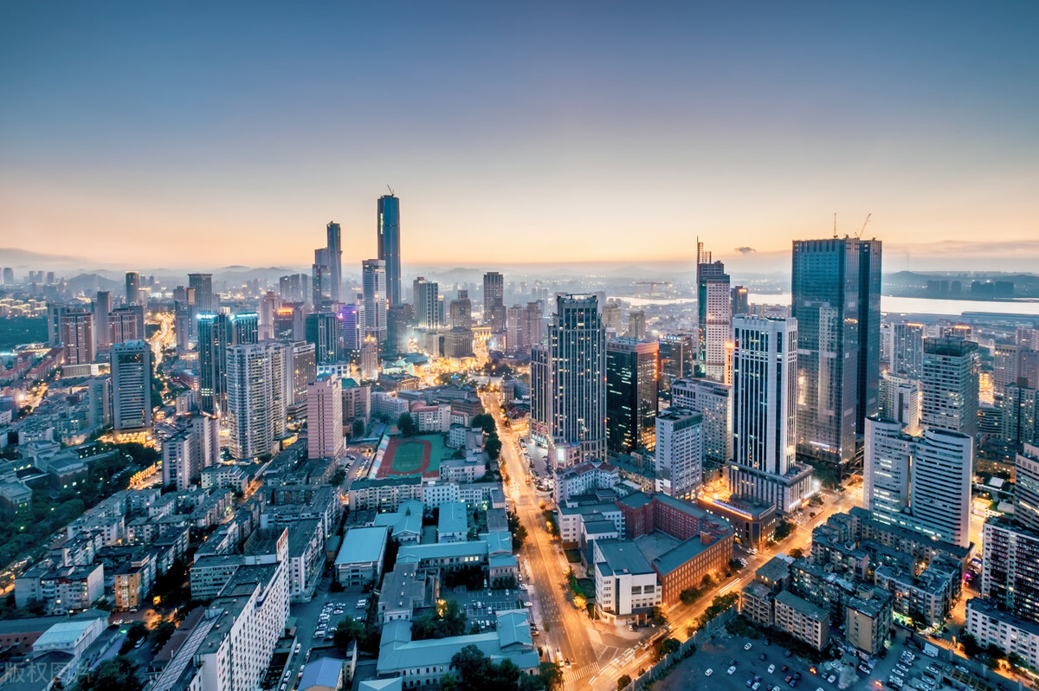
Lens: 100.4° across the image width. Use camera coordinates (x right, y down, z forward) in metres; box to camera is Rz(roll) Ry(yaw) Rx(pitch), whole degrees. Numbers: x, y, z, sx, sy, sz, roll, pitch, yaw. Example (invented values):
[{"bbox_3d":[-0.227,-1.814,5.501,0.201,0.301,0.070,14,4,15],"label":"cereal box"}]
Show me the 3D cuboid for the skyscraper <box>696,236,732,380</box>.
[{"bbox_3d":[247.870,-18.120,550.170,29.000,206.000,33.000,1,7,7],"label":"skyscraper"}]

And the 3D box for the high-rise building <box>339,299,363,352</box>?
[{"bbox_3d":[-312.860,-21.800,801.430,36.000,126.000,29.000,-1,7,-5],"label":"high-rise building"}]

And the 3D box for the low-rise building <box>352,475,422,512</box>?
[{"bbox_3d":[-100.090,113.560,328.390,52.500,21.500,12.000,-1,7,-9],"label":"low-rise building"}]

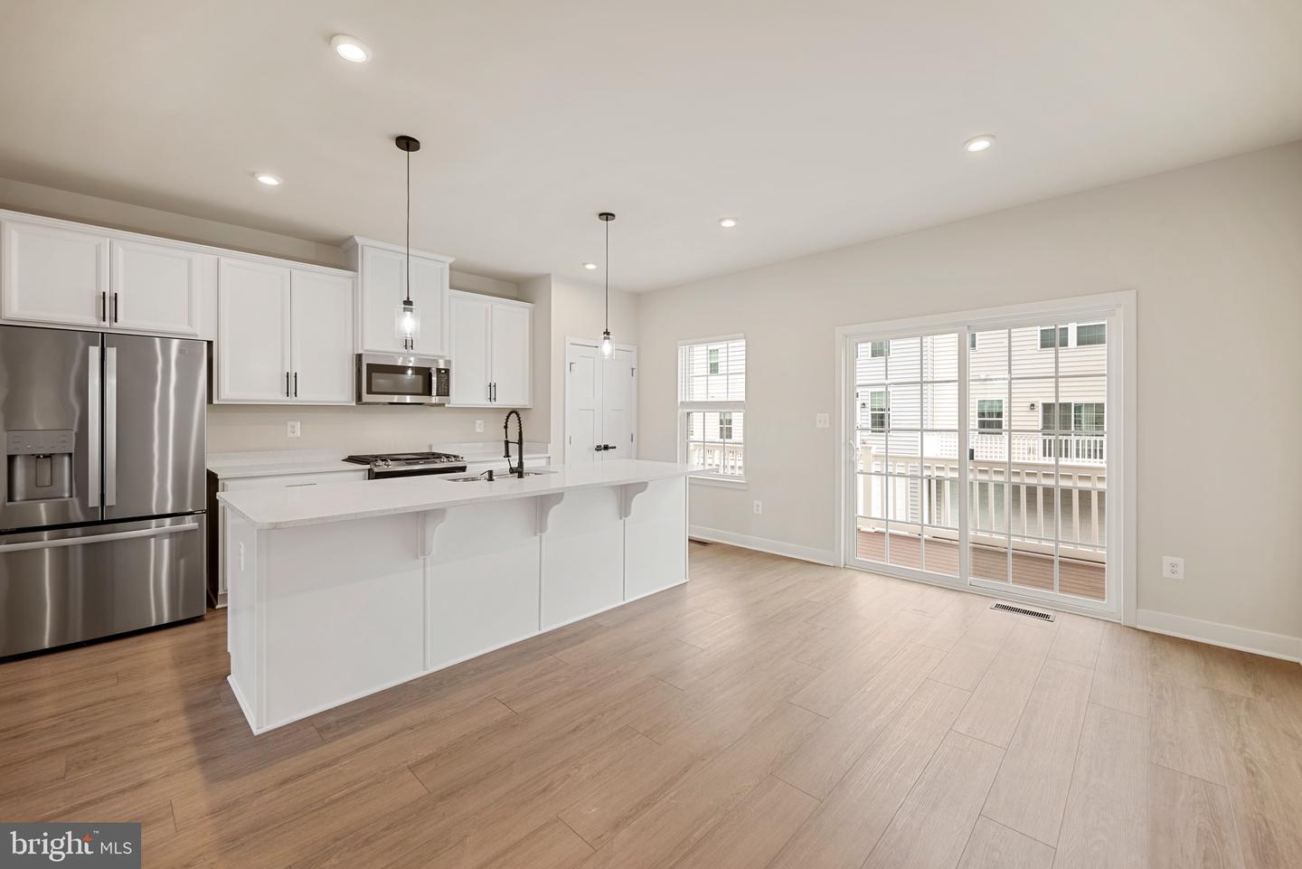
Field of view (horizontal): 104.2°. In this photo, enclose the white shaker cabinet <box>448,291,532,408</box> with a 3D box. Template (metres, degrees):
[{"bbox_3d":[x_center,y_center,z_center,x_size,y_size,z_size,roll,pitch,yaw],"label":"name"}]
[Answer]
[{"bbox_3d":[-1.708,-0.823,5.229,0.330,1.110,0.910,2,3,45],"label":"white shaker cabinet"}]

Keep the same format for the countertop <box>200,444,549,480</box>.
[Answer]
[{"bbox_3d":[-2.211,0.206,4.578,0.620,0.140,2.635,2,3,45],"label":"countertop"}]

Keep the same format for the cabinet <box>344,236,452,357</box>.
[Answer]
[{"bbox_3d":[-2.267,-1.153,4.584,0.420,0.925,0.835,2,3,45],"label":"cabinet"}]

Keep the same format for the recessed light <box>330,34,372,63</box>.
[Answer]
[{"bbox_3d":[-1.202,-1.529,2.037,0.150,0.025,0.150,2,3,45],"label":"recessed light"}]

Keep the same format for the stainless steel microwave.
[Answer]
[{"bbox_3d":[-2.262,-0.477,4.579,0.430,0.415,0.750,2,3,45],"label":"stainless steel microwave"}]

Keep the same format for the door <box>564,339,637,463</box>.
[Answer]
[{"bbox_3d":[-0.539,0.047,5.814,0.080,2.130,1.040,2,3,45],"label":"door"}]

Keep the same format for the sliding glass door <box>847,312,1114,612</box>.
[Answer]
[{"bbox_3d":[2.357,0.167,3.856,1.740,2.000,0.110,2,3,45],"label":"sliding glass door"}]

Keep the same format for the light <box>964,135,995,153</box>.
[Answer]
[{"bbox_3d":[1.759,-1.552,2.734,0.150,0.025,0.150,2,3,45],"label":"light"}]

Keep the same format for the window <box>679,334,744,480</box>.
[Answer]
[{"bbox_3d":[0.641,-0.281,5.510,0.890,1.470,0.100,2,3,45],"label":"window"}]

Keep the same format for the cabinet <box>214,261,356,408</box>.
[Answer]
[{"bbox_3d":[-2.901,-0.770,4.019,0.330,1.090,0.910,2,3,45],"label":"cabinet"}]

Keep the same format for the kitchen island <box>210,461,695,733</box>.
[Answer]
[{"bbox_3d":[-0.889,0.745,3.353,1.070,0.915,2.870,2,3,45],"label":"kitchen island"}]

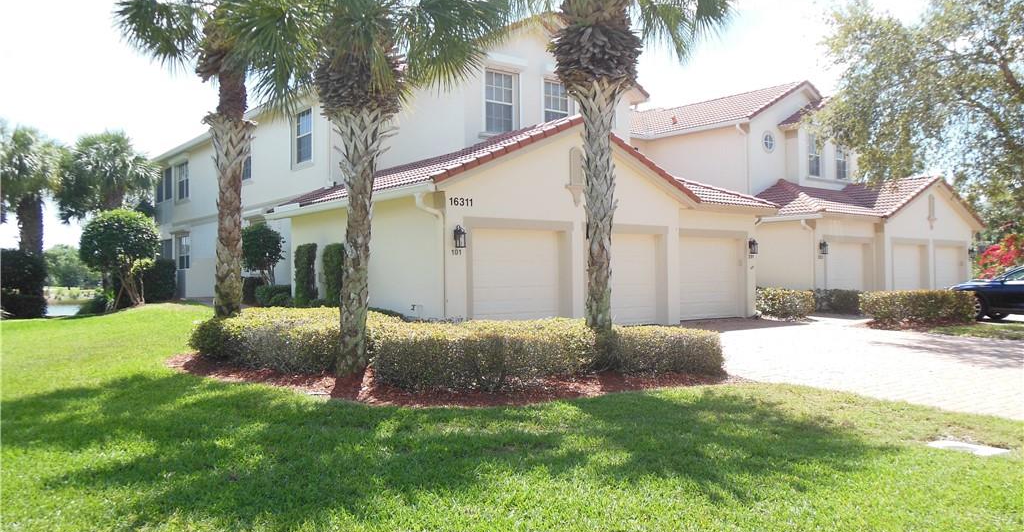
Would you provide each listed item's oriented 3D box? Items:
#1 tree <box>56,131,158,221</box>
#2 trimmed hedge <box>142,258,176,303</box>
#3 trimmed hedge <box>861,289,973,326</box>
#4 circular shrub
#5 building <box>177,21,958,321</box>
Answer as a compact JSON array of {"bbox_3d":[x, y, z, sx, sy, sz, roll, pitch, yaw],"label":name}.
[{"bbox_3d":[-15.042,-1.880,27.500,3.700,6.400,3.700,0,-1,-39],"label":"tree"},{"bbox_3d":[-13.863,0.520,29.000,1.400,1.650,1.600,0,-1,-39],"label":"trimmed hedge"},{"bbox_3d":[10.499,1.026,19.100,1.000,0.750,2.500,0,-1,-39],"label":"trimmed hedge"},{"bbox_3d":[-13.004,-0.315,24.500,2.500,3.200,2.500,0,-1,-39],"label":"circular shrub"},{"bbox_3d":[0.504,-2.760,30.834,25.000,8.600,25.000,0,-1,-39],"label":"building"}]

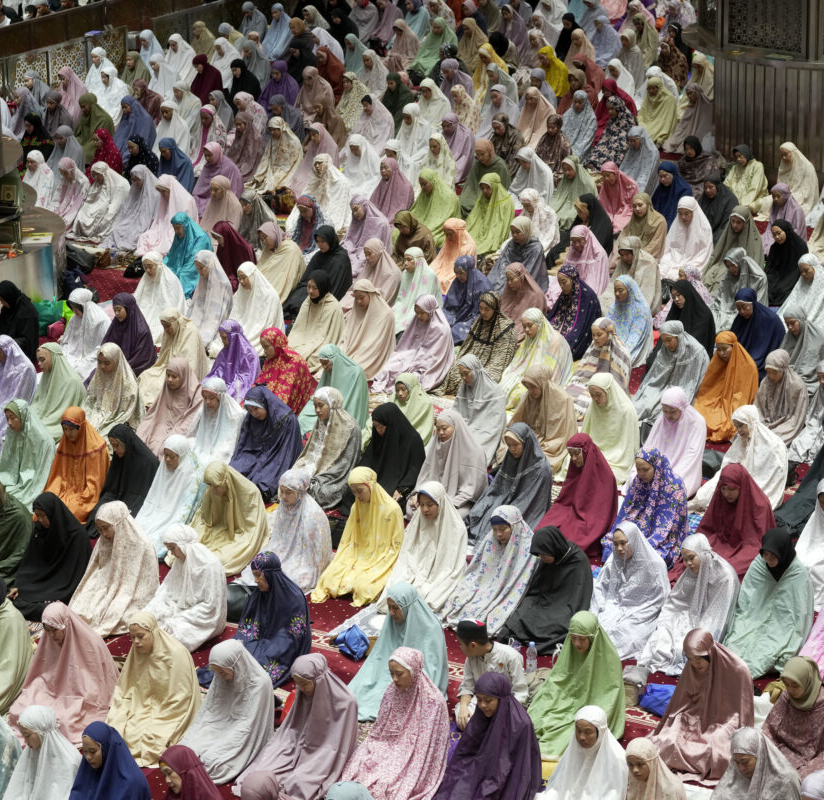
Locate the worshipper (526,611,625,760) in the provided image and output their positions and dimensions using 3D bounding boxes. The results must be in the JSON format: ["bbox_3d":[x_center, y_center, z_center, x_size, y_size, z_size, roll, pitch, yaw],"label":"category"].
[{"bbox_3d":[0.965,1.633,13.747,0.520,0.810,0.690,9,17,34],"label":"worshipper"}]

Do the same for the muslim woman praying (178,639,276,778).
[{"bbox_3d":[-1.094,1.744,13.545,0.520,0.787,0.690,9,17,34],"label":"muslim woman praying"}]

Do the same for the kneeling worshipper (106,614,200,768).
[{"bbox_3d":[-1.536,1.660,13.783,0.520,0.819,0.690,9,17,34],"label":"kneeling worshipper"}]

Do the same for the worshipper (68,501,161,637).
[{"bbox_3d":[-2.031,1.075,15.764,0.507,0.815,0.683,10,21,29],"label":"worshipper"}]

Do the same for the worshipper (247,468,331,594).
[{"bbox_3d":[-0.828,0.876,16.541,0.490,0.800,0.680,8,19,26],"label":"worshipper"}]

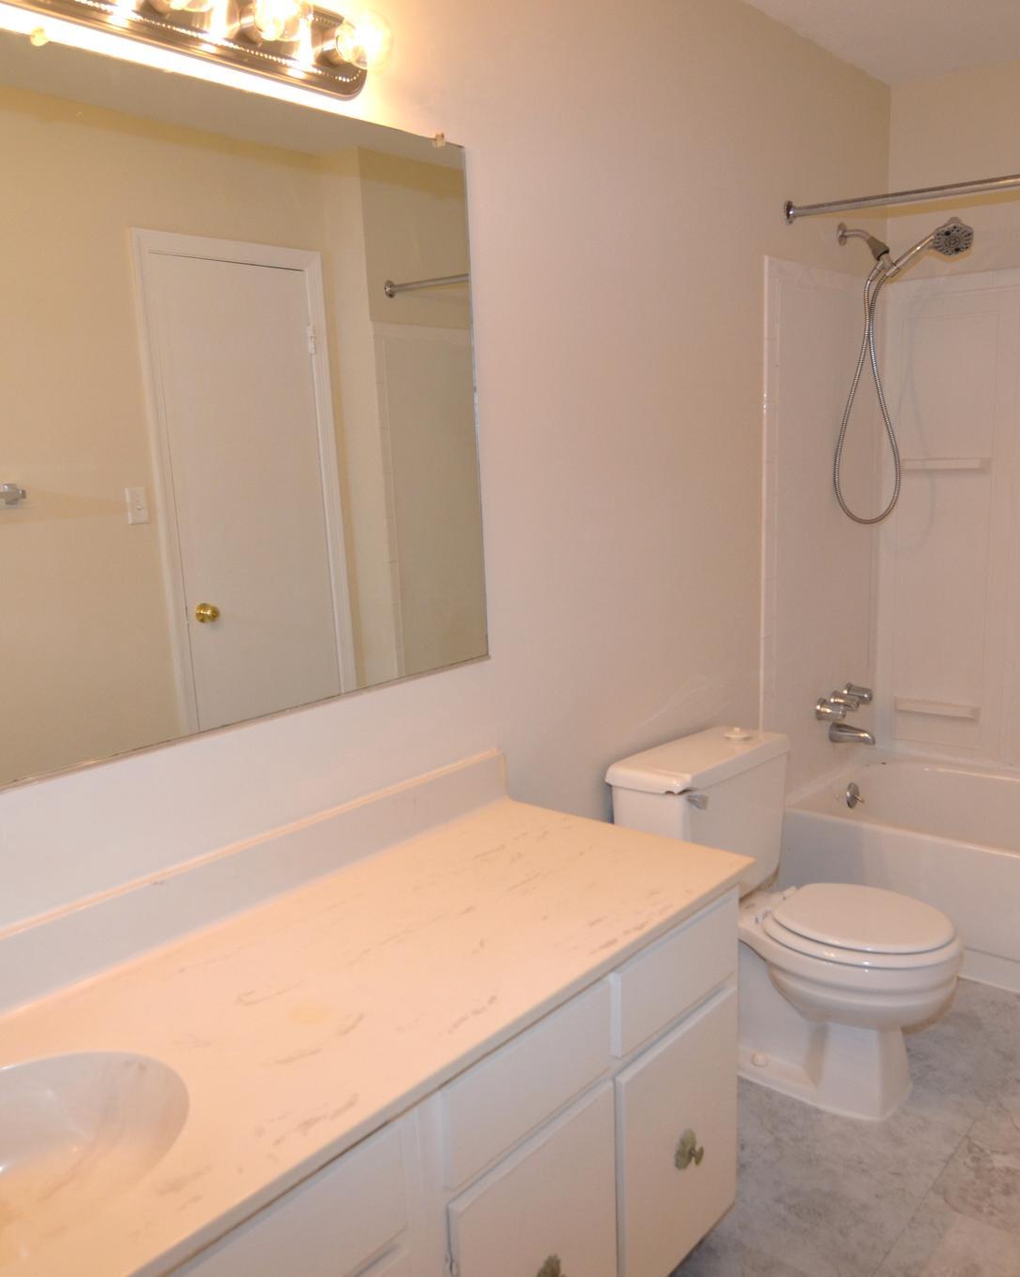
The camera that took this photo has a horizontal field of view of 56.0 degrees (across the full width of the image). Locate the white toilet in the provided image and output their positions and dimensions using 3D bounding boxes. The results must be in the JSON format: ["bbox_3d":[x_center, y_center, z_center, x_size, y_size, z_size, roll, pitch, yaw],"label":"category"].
[{"bbox_3d":[0.679,0.663,2.277,0.710,0.727,0.455,8,16,41],"label":"white toilet"}]

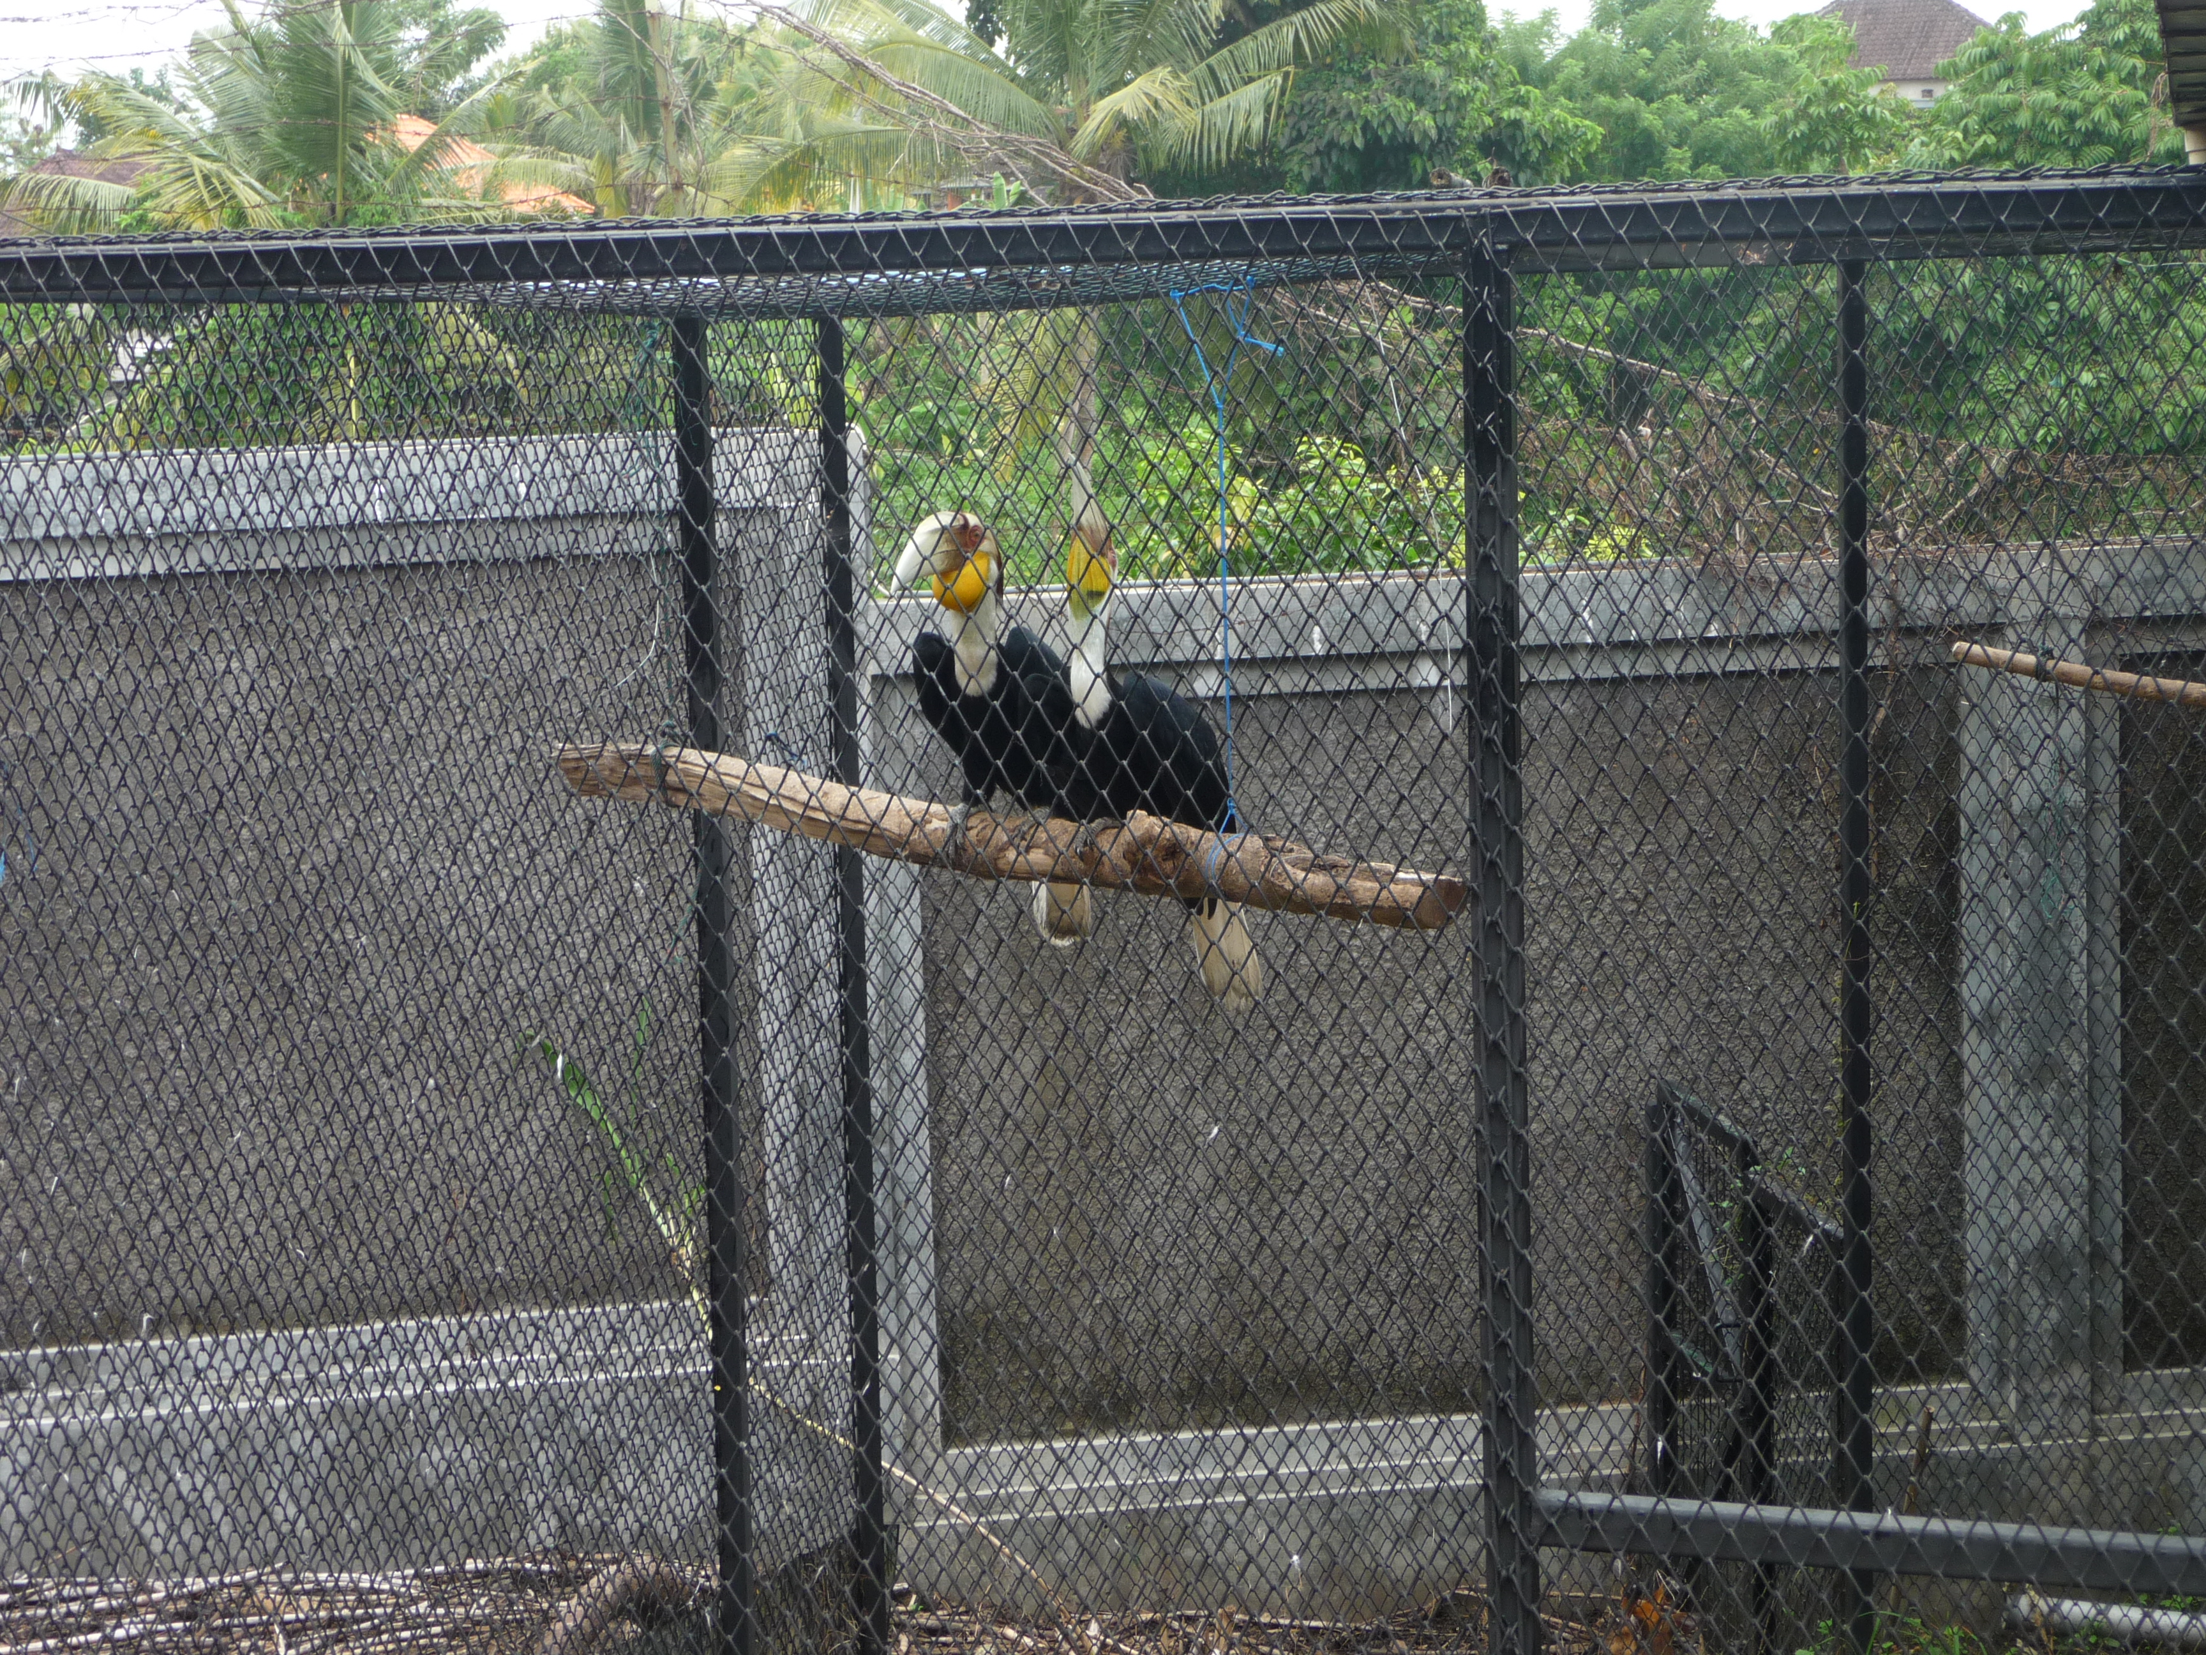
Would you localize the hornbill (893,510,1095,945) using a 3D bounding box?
[{"bbox_3d":[-0.167,-0.153,6.600,0.270,0.640,0.410,2,7,30],"label":"hornbill"}]

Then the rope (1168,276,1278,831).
[{"bbox_3d":[0.181,-0.410,6.450,0.165,0.840,0.080,-2,6,0],"label":"rope"}]

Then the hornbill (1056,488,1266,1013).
[{"bbox_3d":[0.088,-0.114,6.500,0.250,0.780,0.440,3,7,38],"label":"hornbill"}]

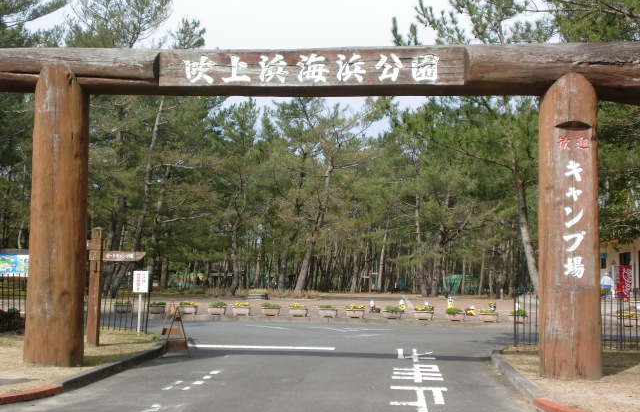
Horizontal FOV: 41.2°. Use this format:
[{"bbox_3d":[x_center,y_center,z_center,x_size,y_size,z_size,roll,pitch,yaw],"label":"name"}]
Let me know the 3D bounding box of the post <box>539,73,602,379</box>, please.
[{"bbox_3d":[3.489,0.246,11.865,0.850,4.195,0.850,0,-4,6],"label":"post"}]

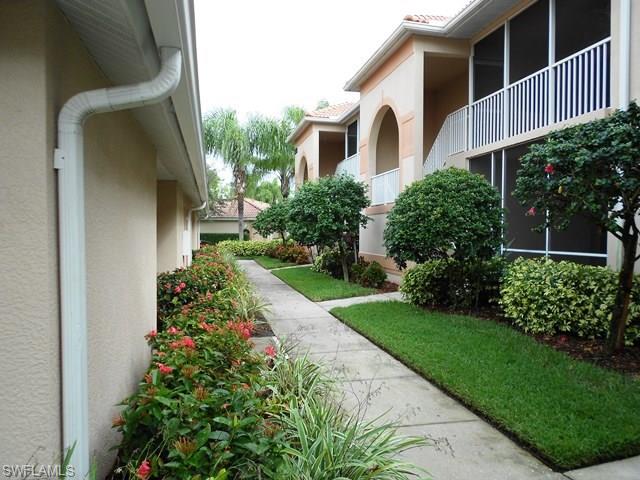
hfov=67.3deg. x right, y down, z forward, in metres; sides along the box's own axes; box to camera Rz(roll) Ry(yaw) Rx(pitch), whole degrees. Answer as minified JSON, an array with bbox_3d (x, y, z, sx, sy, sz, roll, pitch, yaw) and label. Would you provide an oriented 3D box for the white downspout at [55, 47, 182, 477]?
[{"bbox_3d":[-0.811,0.274,2.005,0.480,2.200,0.110,-1,1,-13],"label":"white downspout"}]

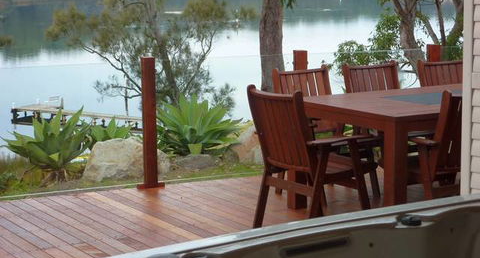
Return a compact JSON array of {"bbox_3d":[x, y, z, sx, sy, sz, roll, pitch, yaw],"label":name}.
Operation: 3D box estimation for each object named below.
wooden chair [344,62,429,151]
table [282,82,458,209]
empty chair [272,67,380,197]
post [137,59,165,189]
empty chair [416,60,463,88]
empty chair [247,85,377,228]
[{"bbox_3d":[1.189,-0.029,7.032,0.571,0.923,0.651,-6,10,-33],"label":"wooden chair"},{"bbox_3d":[1.565,0.139,6.460,2.222,0.758,1.116,-6,10,-31],"label":"table"},{"bbox_3d":[0.621,0.026,6.719,0.571,0.923,0.651,-7,11,-35],"label":"empty chair"},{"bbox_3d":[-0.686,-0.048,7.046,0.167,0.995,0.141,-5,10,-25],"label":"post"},{"bbox_3d":[1.742,-0.072,7.274,0.571,0.923,0.651,-5,10,-28],"label":"empty chair"},{"bbox_3d":[0.441,0.183,5.707,0.651,0.923,0.571,-7,11,-36],"label":"empty chair"}]

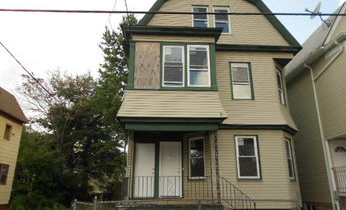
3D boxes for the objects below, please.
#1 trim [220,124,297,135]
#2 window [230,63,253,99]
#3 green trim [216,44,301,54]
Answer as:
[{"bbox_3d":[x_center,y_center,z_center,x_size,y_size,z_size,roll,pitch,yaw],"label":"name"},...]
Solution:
[{"bbox_3d":[3.448,0.924,10.143,3.382,0.167,0.750,1,-17,-3],"label":"trim"},{"bbox_3d":[2.750,-0.965,10.467,0.937,1.578,0.120,1,-17,-3],"label":"window"},{"bbox_3d":[3.532,-2.304,10.760,3.546,0.205,0.350,1,-17,-3],"label":"green trim"}]

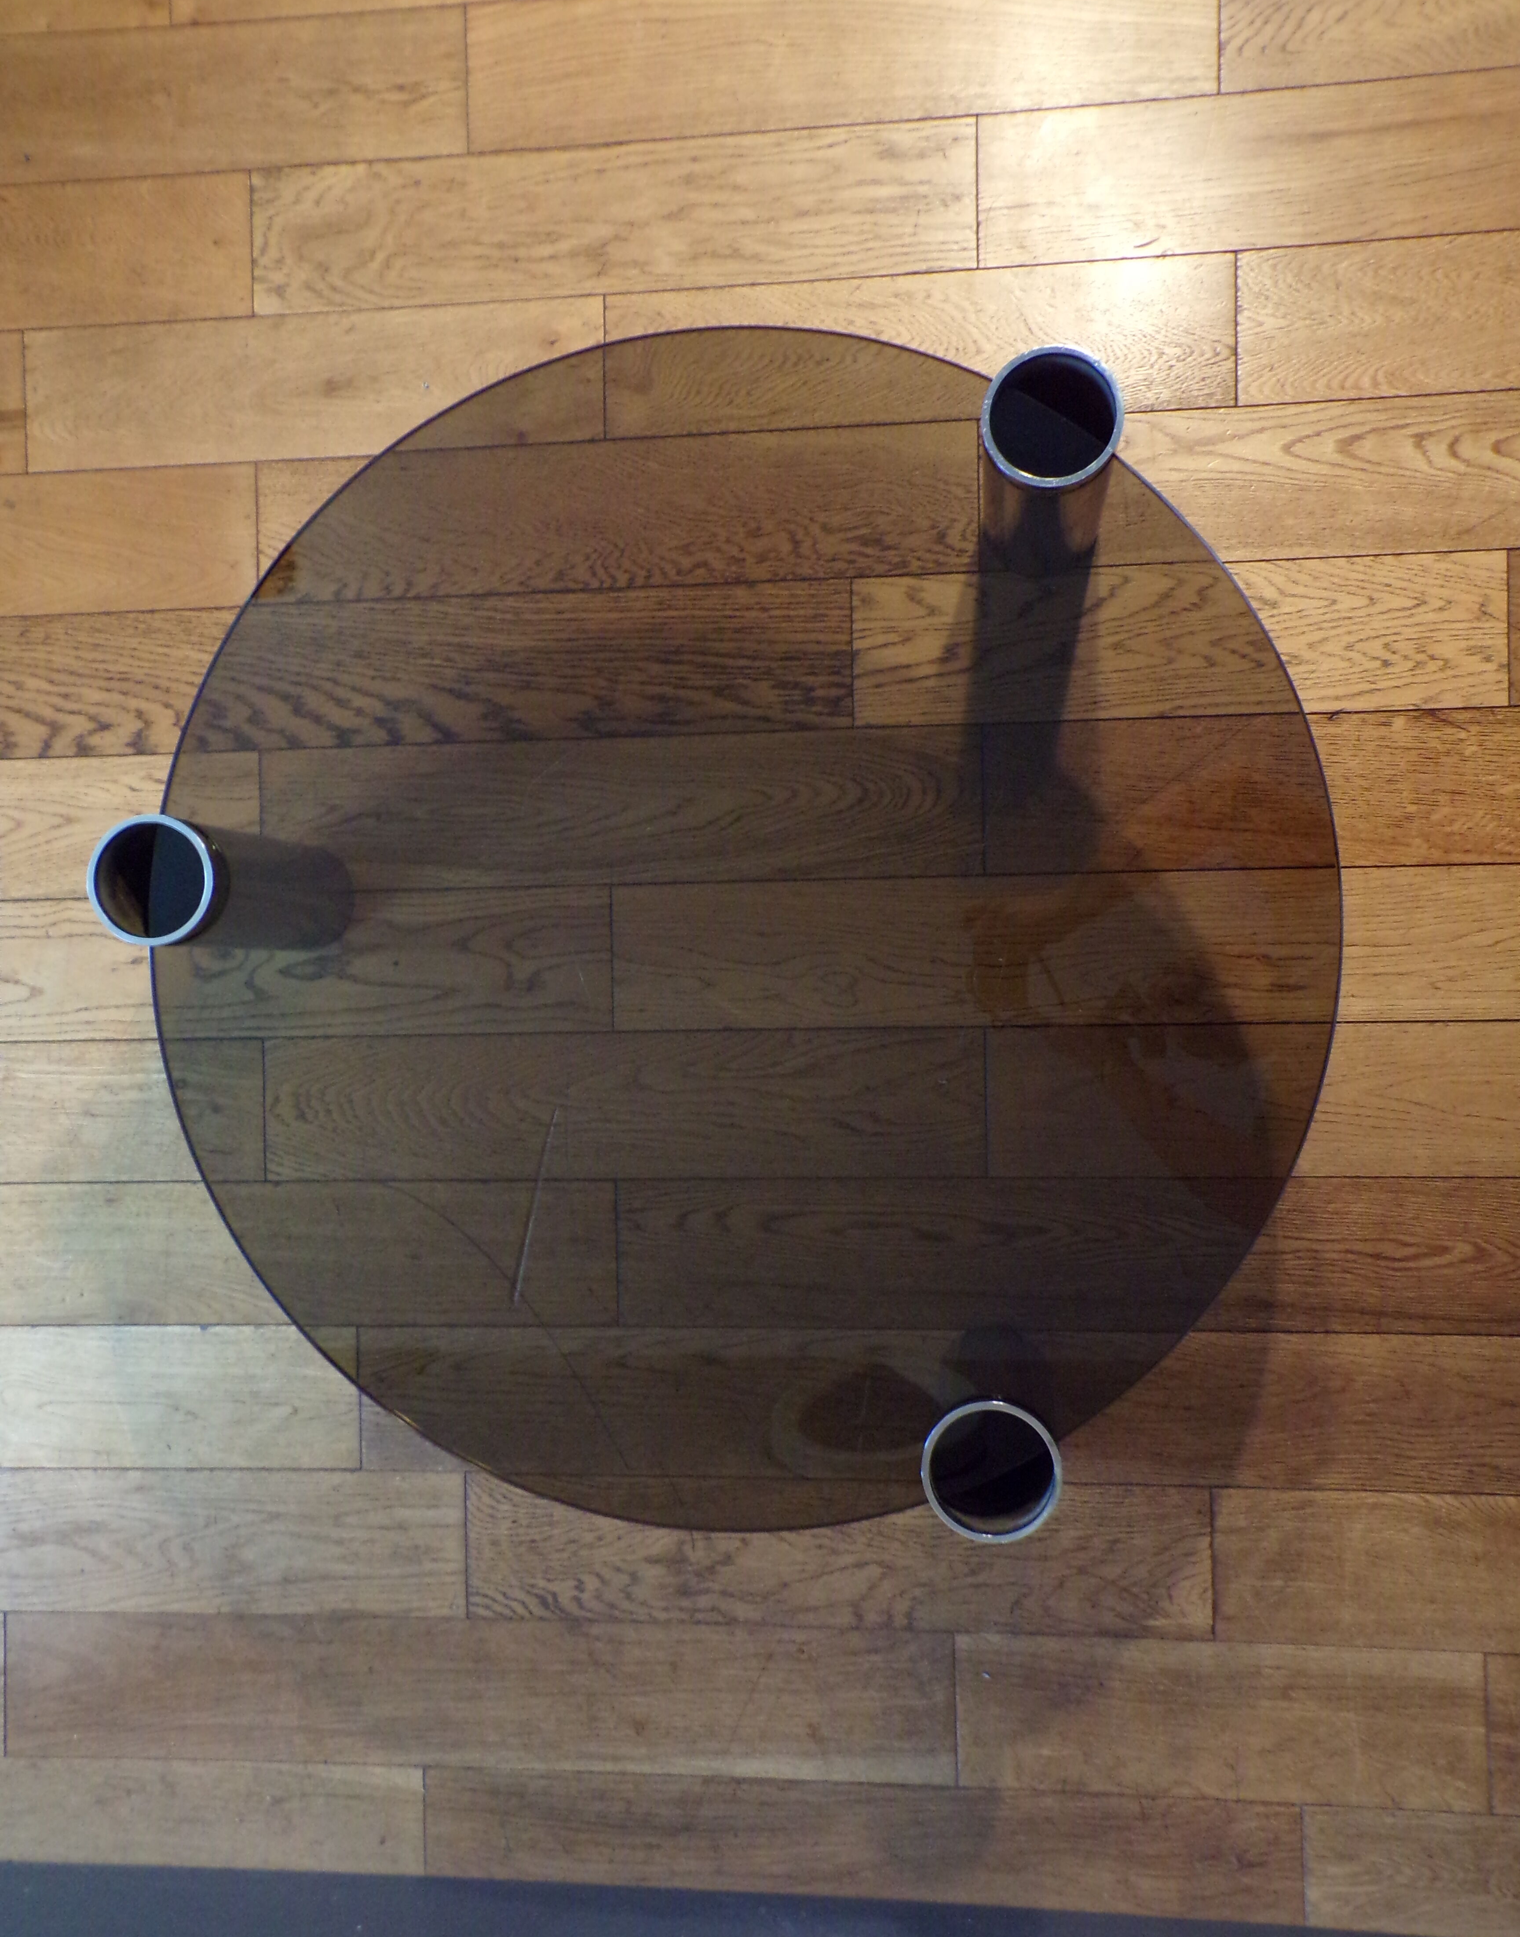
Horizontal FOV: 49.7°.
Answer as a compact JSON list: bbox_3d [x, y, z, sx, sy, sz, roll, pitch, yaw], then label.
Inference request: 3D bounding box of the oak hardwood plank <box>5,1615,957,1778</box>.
[{"bbox_3d":[-0.243,0.603,1.365,0.800,0.017,0.120,-1,90,7],"label":"oak hardwood plank"}]

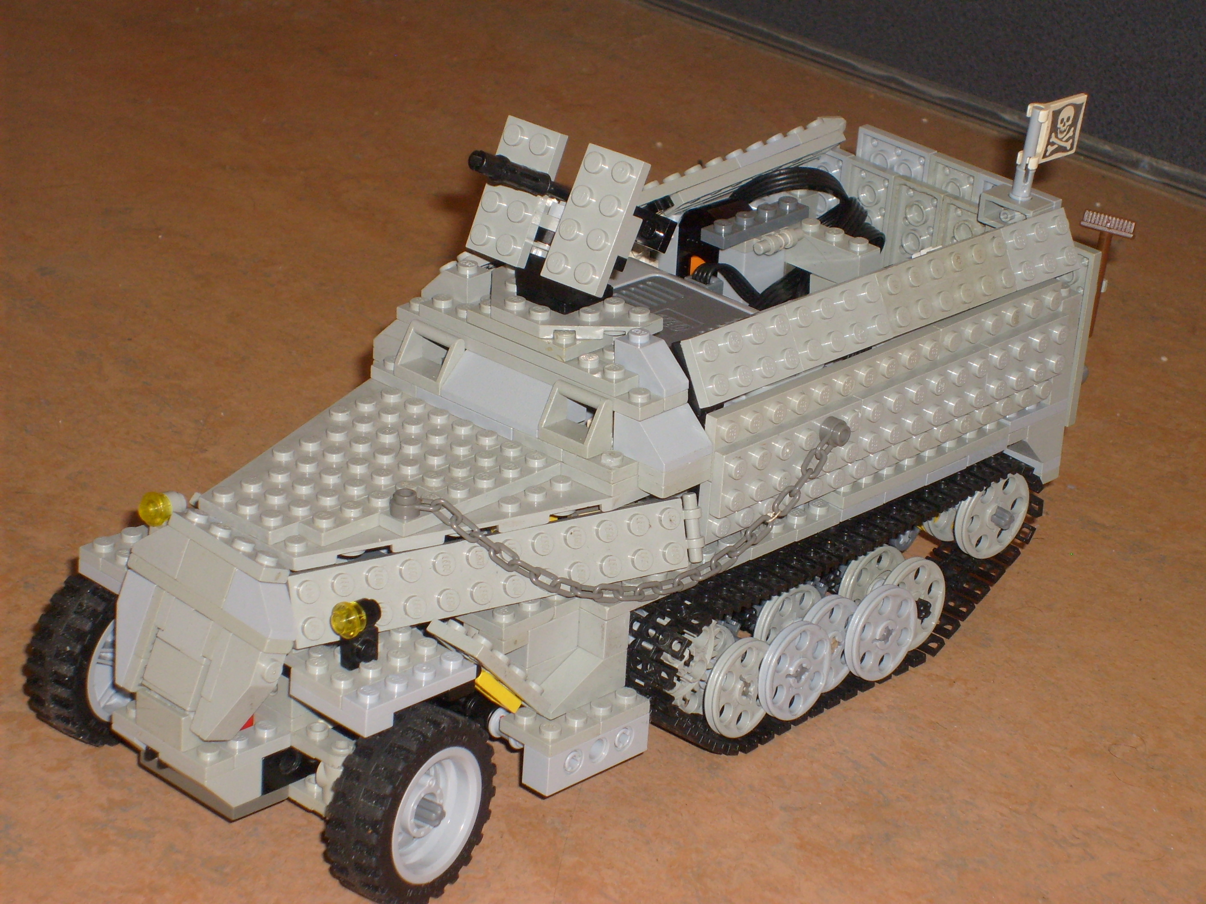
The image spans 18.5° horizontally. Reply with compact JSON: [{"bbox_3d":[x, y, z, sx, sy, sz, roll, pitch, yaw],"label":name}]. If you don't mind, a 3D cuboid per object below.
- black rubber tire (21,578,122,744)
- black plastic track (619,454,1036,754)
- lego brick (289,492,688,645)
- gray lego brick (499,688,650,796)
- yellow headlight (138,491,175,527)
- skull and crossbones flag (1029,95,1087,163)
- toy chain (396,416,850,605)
[{"bbox_3d":[-0.113,0.046,0.853,0.014,0.043,0.043,21,30,35],"label":"black rubber tire"},{"bbox_3d":[0.055,0.034,0.887,0.021,0.046,0.136,24,32,39],"label":"black plastic track"},{"bbox_3d":[-0.024,0.026,0.812,0.096,0.016,0.005,-11,11,-26],"label":"lego brick"},{"bbox_3d":[-0.006,0.063,0.832,0.016,0.015,0.032,24,32,39],"label":"gray lego brick"},{"bbox_3d":[-0.101,0.013,0.830,0.008,0.008,0.005,24,32,39],"label":"yellow headlight"},{"bbox_3d":[0.113,-0.081,0.929,0.005,0.016,0.019,27,29,37],"label":"skull and crossbones flag"},{"bbox_3d":[0.010,0.014,0.829,0.127,0.033,0.025,-14,29,-32],"label":"toy chain"}]

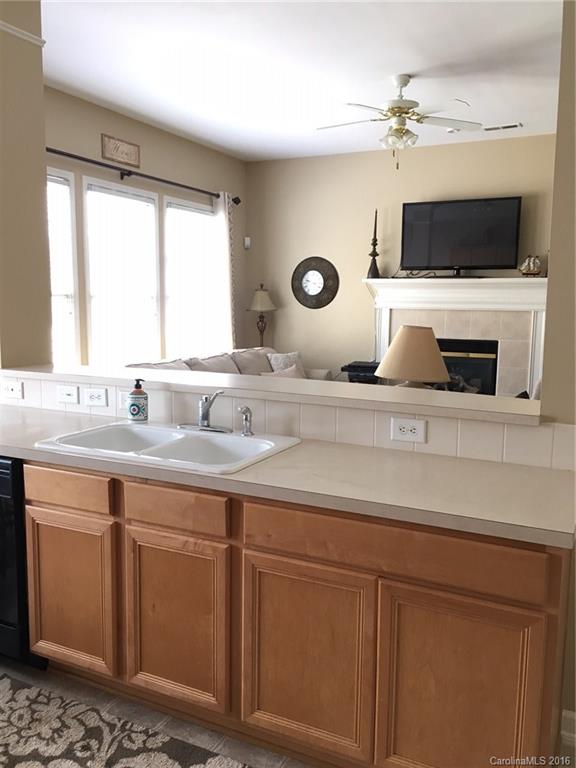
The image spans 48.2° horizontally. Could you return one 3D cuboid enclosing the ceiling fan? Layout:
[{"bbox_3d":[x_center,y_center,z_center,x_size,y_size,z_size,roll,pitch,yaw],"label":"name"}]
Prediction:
[{"bbox_3d":[0.823,-1.970,4.687,1.270,0.510,1.270,4,8,26],"label":"ceiling fan"}]

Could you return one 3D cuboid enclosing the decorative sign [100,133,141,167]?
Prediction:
[{"bbox_3d":[-1.550,-2.167,6.020,0.020,0.218,0.523,4,8,27],"label":"decorative sign"}]

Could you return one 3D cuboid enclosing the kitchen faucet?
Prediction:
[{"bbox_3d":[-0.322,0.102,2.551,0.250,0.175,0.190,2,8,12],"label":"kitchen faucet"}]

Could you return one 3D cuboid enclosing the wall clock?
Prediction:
[{"bbox_3d":[0.309,-1.155,7.343,0.600,0.600,0.050,4,8,26],"label":"wall clock"}]

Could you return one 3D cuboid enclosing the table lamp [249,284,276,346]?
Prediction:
[{"bbox_3d":[-0.297,-0.314,7.332,0.400,1.620,0.400,4,8,26],"label":"table lamp"}]

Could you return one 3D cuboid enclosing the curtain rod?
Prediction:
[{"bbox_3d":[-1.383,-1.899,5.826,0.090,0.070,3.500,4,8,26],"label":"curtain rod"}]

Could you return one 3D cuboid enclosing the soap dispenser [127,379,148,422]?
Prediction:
[{"bbox_3d":[-0.652,0.073,2.785,0.086,0.180,0.085,1,7,0],"label":"soap dispenser"}]

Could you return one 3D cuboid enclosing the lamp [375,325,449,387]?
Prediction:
[{"bbox_3d":[0.641,0.032,3.401,0.395,0.680,0.395,4,8,26],"label":"lamp"}]

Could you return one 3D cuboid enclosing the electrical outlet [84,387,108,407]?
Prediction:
[{"bbox_3d":[-0.894,0.064,2.992,0.124,0.080,0.012,4,8,27],"label":"electrical outlet"}]

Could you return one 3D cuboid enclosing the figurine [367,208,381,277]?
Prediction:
[{"bbox_3d":[0.975,-1.558,7.215,0.136,0.770,0.136,4,8,27],"label":"figurine"}]

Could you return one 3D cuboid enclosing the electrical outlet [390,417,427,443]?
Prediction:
[{"bbox_3d":[0.435,0.168,2.313,0.130,0.083,0.012,4,8,26],"label":"electrical outlet"}]

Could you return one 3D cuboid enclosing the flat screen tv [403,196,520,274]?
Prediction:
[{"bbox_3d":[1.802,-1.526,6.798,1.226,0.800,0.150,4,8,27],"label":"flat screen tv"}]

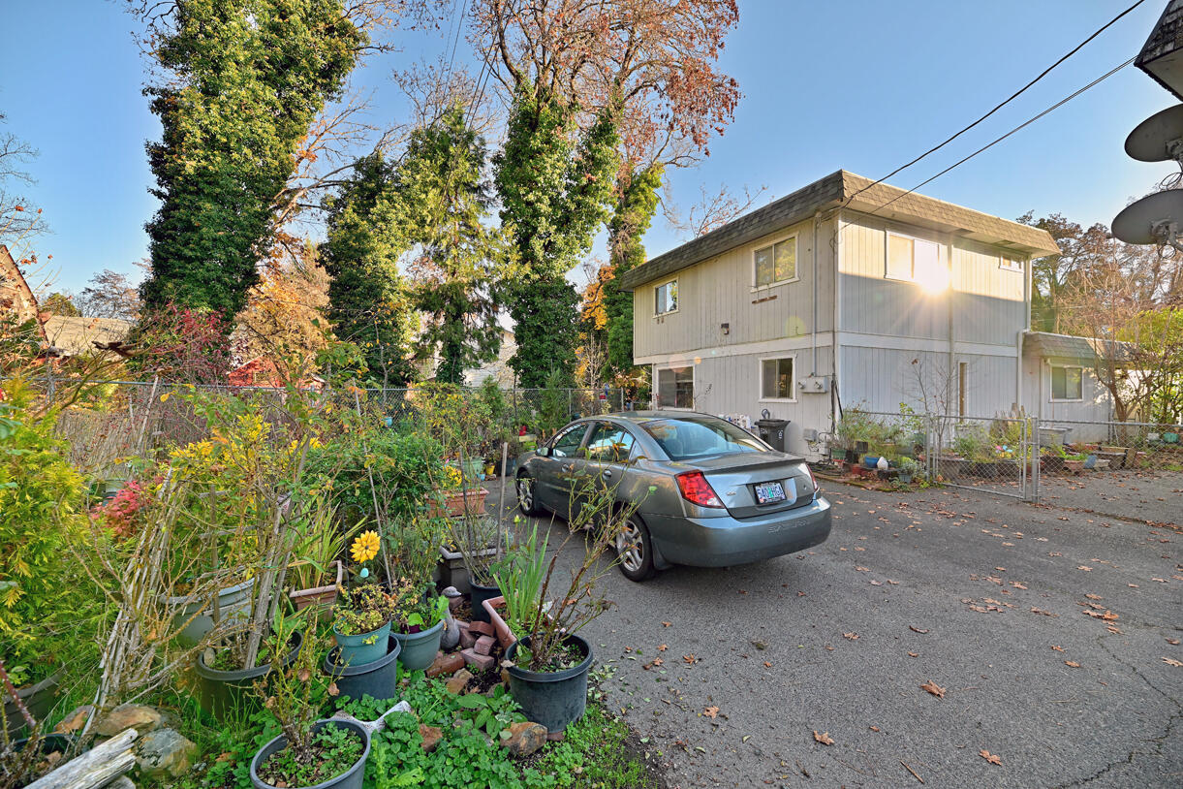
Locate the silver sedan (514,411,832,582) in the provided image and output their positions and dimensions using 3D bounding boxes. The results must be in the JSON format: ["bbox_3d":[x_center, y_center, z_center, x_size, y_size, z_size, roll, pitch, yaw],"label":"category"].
[{"bbox_3d":[0.455,0.935,5.600,1.720,1.450,4.660,0,-1,-28],"label":"silver sedan"}]

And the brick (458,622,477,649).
[{"bbox_3d":[-0.797,1.568,2.990,0.090,0.068,0.195,0,1,-29],"label":"brick"}]

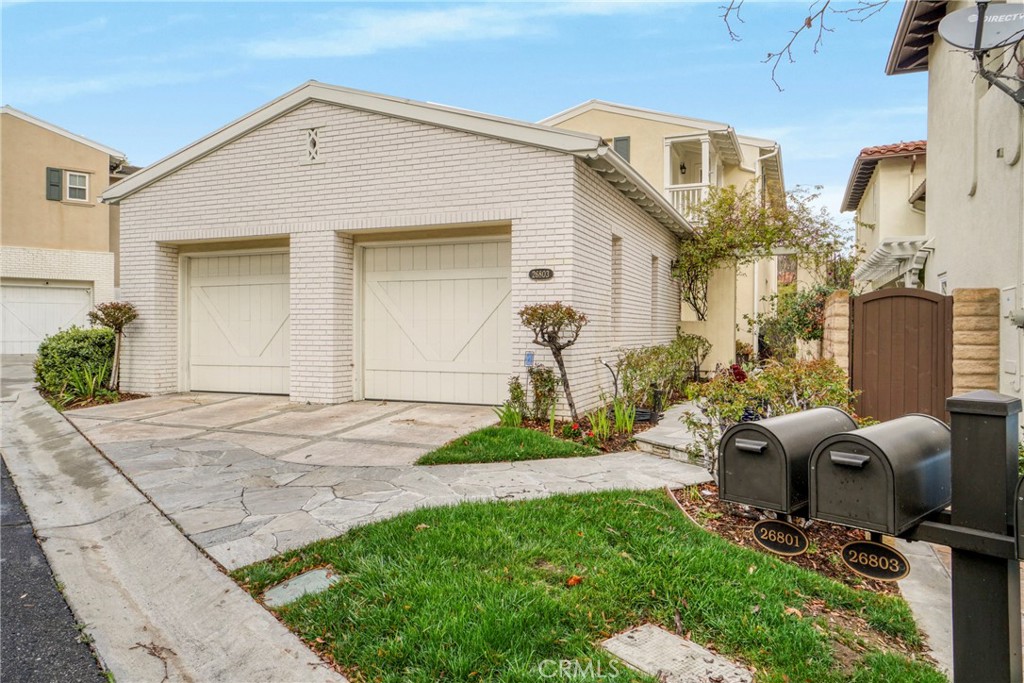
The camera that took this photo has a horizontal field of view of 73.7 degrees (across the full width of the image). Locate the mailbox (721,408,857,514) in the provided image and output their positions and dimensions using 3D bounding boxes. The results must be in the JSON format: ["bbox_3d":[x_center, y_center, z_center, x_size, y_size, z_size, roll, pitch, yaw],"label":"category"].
[{"bbox_3d":[0.823,0.325,1.998,0.518,0.220,0.193,-1,1,-44],"label":"mailbox"}]

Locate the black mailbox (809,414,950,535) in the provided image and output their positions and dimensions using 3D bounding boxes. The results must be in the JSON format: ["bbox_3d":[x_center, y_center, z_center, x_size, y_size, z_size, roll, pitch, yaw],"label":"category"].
[{"bbox_3d":[0.977,0.323,1.773,0.518,0.220,0.193,-1,1,-43],"label":"black mailbox"}]

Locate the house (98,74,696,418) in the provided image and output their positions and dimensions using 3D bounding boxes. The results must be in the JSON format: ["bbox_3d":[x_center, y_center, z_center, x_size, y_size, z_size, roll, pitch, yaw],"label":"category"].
[{"bbox_3d":[-1.225,-1.367,12.740,7.956,4.345,7.878,0,1,23],"label":"house"}]

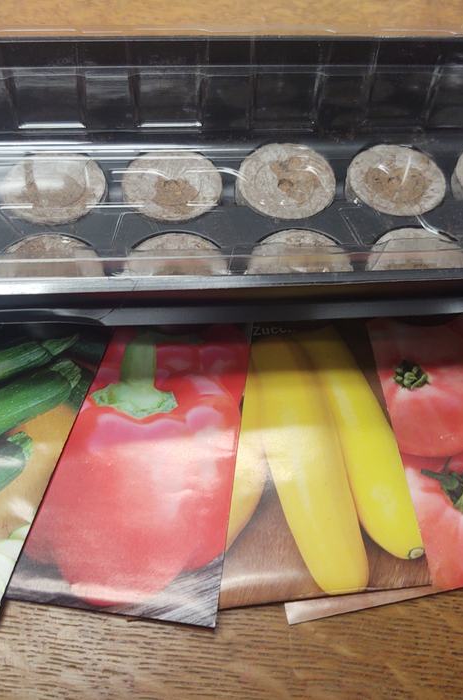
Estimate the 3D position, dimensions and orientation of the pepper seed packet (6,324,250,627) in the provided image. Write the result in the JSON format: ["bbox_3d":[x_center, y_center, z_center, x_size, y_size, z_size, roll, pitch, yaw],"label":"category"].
[{"bbox_3d":[-0.039,0.019,0.226,0.085,0.005,0.117,7,60,2],"label":"pepper seed packet"}]

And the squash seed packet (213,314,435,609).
[{"bbox_3d":[0.007,0.019,0.230,0.085,0.005,0.117,-5,60,-5],"label":"squash seed packet"}]

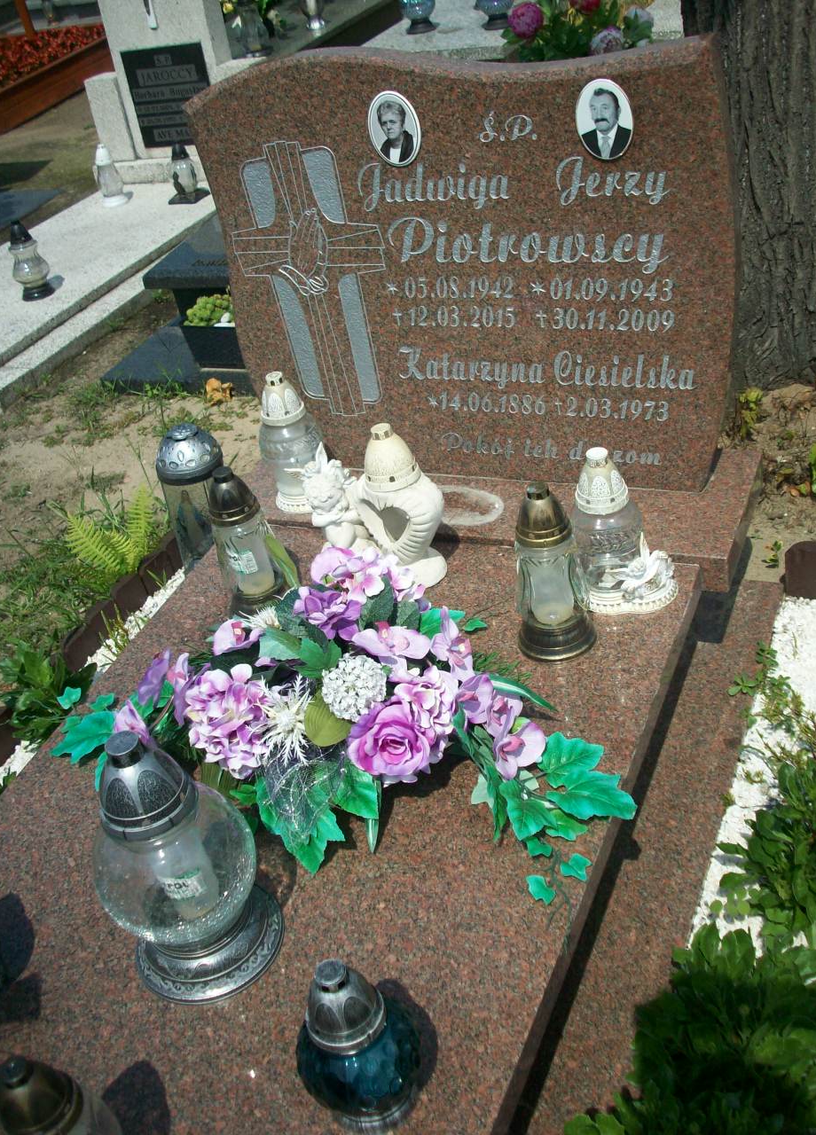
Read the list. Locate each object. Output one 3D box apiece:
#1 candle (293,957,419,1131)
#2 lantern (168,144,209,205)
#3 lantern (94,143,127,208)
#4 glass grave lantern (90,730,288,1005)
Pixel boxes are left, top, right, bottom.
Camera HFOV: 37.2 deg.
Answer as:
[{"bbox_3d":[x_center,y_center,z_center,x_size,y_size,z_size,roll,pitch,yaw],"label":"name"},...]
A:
[{"bbox_3d":[-0.052,0.442,1.145,0.119,0.184,0.119,-20,35,-10],"label":"candle"},{"bbox_3d":[-0.911,-1.607,4.931,0.150,0.200,0.125,6,38,24],"label":"lantern"},{"bbox_3d":[-1.121,-1.474,4.545,0.090,0.211,0.090,6,38,23],"label":"lantern"},{"bbox_3d":[-0.260,0.309,1.342,0.173,0.322,0.173,6,38,23],"label":"glass grave lantern"}]

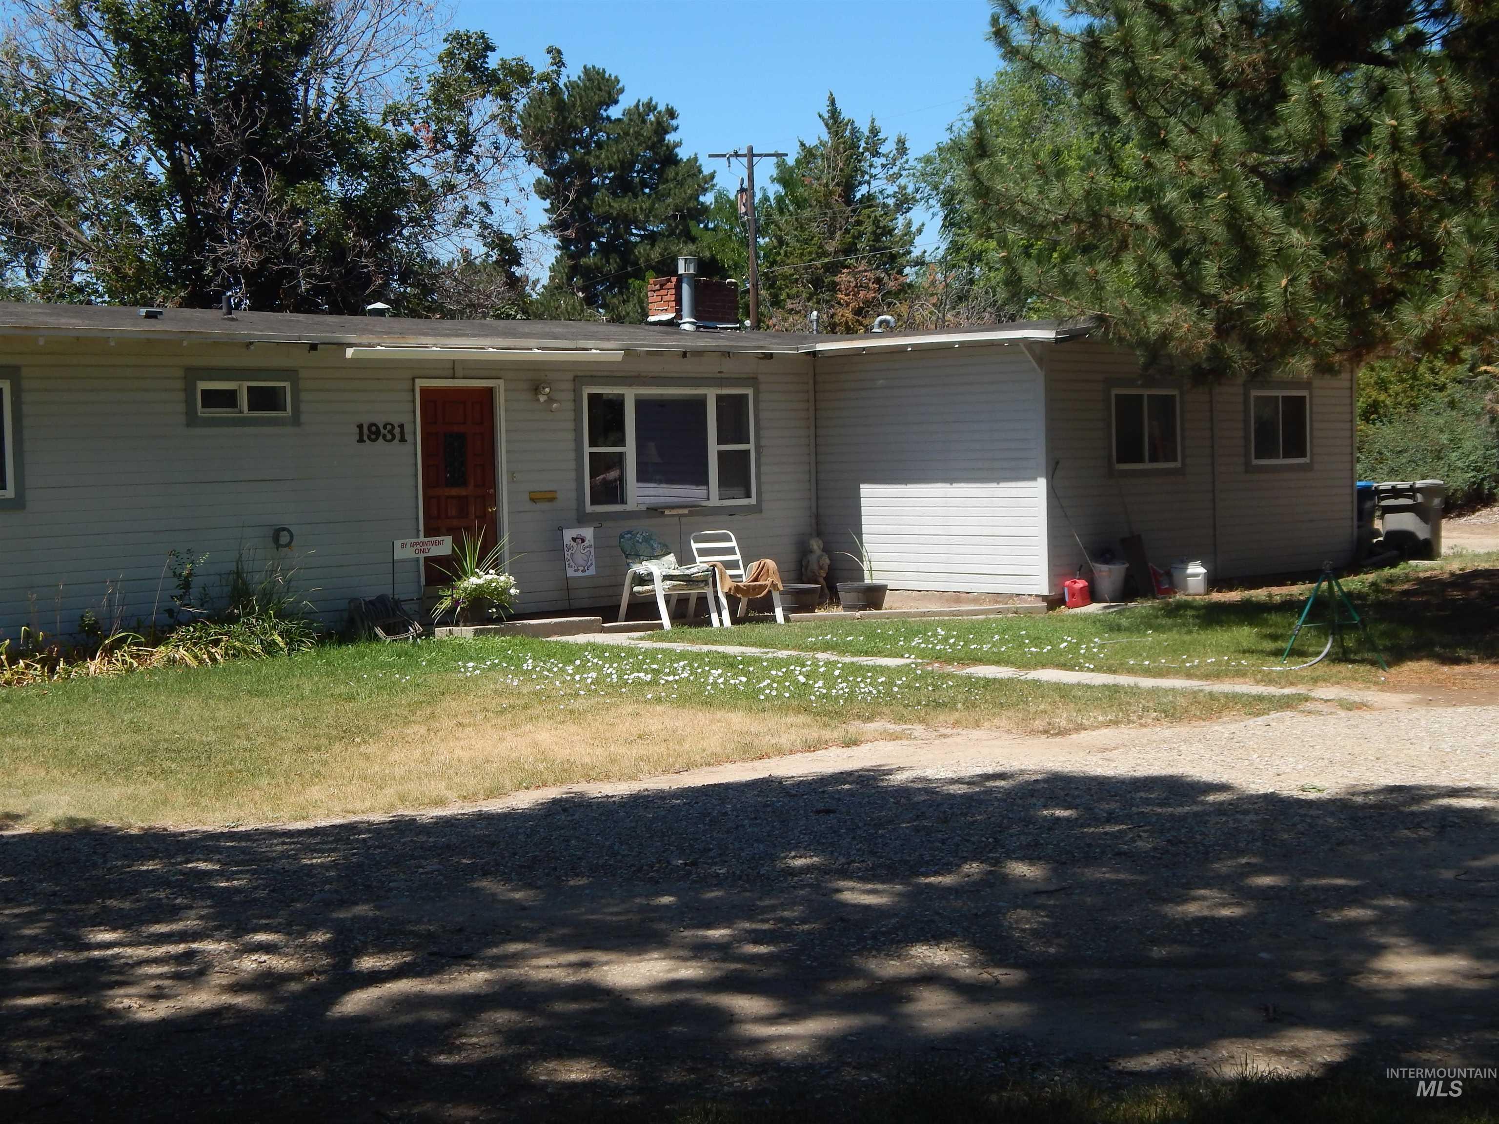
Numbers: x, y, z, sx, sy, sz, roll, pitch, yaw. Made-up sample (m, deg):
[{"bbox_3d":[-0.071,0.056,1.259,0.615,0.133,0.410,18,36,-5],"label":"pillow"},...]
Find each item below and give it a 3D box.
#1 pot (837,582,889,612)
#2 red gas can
[{"bbox_3d":[1.190,0.363,22.393,0.540,0.280,0.540,-1,3,0],"label":"pot"},{"bbox_3d":[3.550,0.341,22.850,0.260,0.320,0.220,-4,4,-43],"label":"red gas can"}]

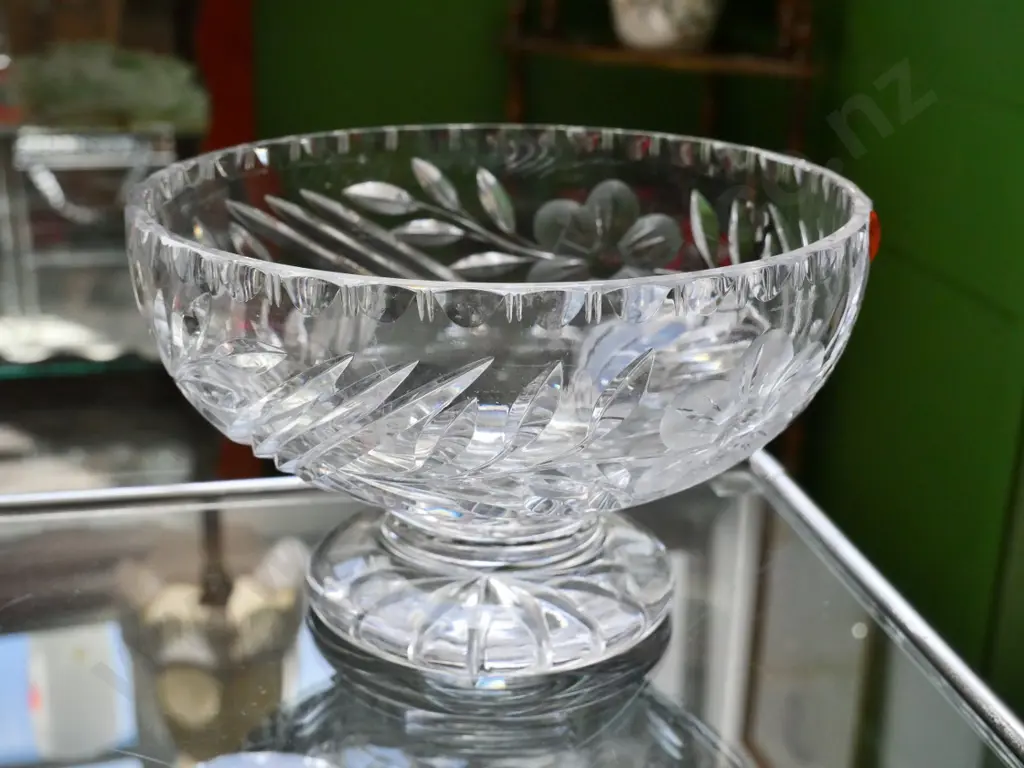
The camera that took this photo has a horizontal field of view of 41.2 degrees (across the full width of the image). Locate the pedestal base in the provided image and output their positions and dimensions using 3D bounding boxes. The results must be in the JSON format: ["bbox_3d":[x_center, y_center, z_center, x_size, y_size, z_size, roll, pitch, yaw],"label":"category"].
[{"bbox_3d":[-0.007,0.049,0.425,0.115,0.029,0.115,1,21,0],"label":"pedestal base"}]

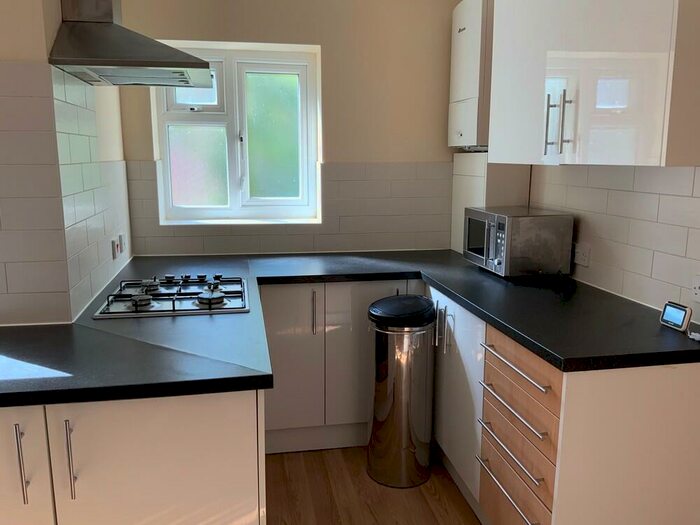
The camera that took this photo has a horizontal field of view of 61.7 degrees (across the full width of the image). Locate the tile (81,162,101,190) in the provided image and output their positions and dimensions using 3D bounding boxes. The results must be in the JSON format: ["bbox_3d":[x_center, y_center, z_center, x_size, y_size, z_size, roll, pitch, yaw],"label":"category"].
[{"bbox_3d":[-1.005,-0.335,2.280,0.009,0.100,0.300,-2,11,-11],"label":"tile"}]

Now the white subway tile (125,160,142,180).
[{"bbox_3d":[-1.127,-0.480,3.072,0.079,0.100,0.010,-2,10,-9],"label":"white subway tile"}]

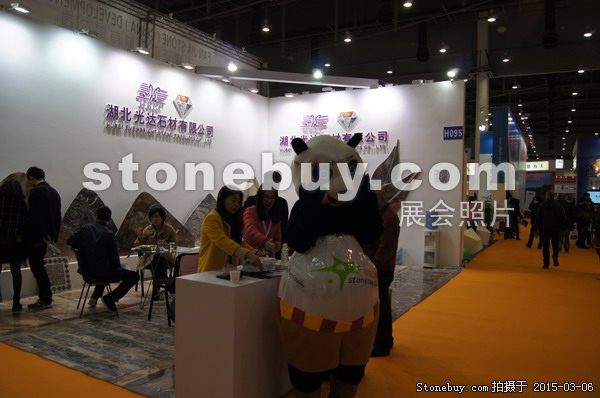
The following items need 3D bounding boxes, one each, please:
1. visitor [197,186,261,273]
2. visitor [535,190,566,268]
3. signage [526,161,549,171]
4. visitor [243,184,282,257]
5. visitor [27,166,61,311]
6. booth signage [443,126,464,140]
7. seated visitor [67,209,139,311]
[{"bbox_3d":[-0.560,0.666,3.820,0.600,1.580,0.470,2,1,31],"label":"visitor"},{"bbox_3d":[5.495,0.644,9.857,0.600,1.710,0.420,1,1,30],"label":"visitor"},{"bbox_3d":[16.773,-2.315,32.000,1.750,0.640,0.120,1,1,30],"label":"signage"},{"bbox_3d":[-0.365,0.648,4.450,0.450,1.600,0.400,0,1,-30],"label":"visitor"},{"bbox_3d":[-3.193,0.476,5.589,0.360,1.750,0.460,1,1,15],"label":"visitor"},{"bbox_3d":[3.273,-1.390,9.566,0.420,0.270,0.030,1,1,30],"label":"booth signage"},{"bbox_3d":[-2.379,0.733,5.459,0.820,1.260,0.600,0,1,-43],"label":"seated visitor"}]

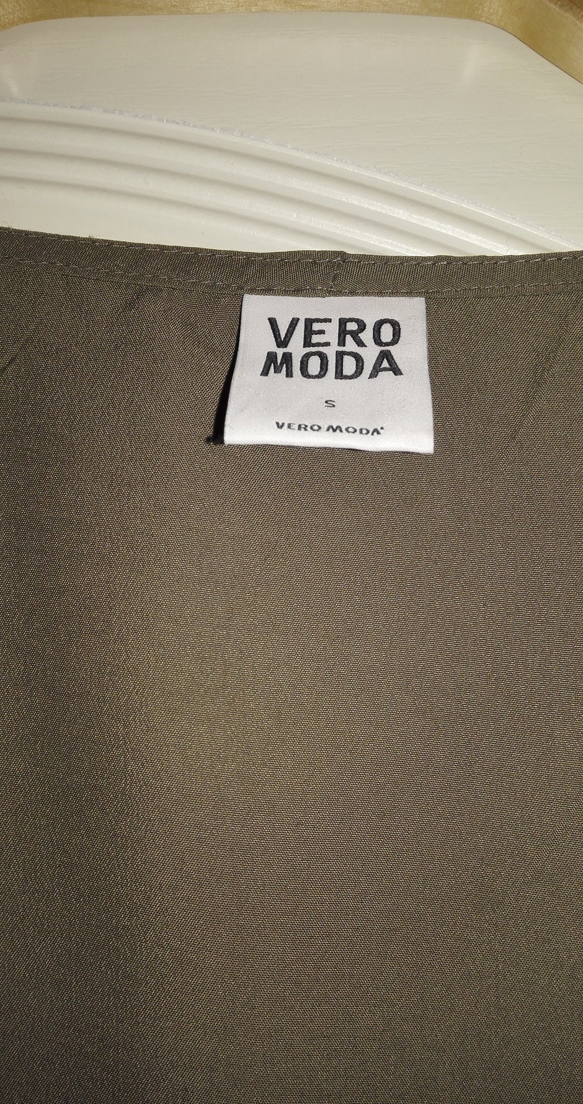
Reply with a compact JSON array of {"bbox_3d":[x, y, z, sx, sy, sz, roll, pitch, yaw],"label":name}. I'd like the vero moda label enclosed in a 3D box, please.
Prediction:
[{"bbox_3d":[0.009,-0.040,0.177,0.042,0.043,0.004,2,-30,2],"label":"vero moda label"}]

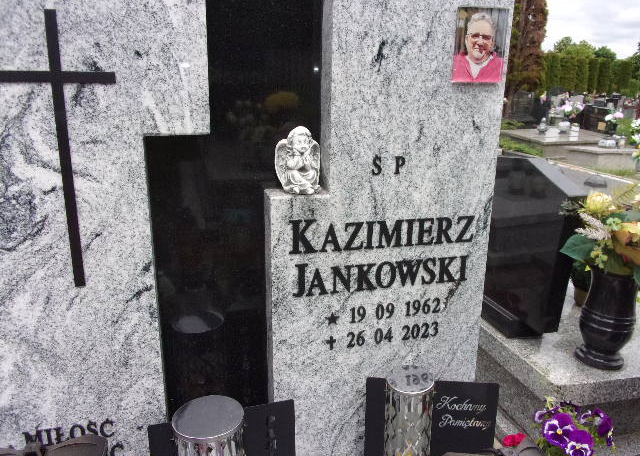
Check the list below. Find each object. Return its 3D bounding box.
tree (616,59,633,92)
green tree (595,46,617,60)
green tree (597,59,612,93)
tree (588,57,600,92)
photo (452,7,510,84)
[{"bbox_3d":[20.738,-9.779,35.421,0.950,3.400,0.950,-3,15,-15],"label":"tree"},{"bbox_3d":[30.299,-16.231,55.781,2.700,6.300,2.700,-3,15,-15],"label":"green tree"},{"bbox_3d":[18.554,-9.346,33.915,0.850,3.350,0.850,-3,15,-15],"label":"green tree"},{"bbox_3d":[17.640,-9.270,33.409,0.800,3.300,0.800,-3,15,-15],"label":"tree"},{"bbox_3d":[0.257,-0.295,0.836,0.092,0.112,0.010,-3,15,-15],"label":"photo"}]

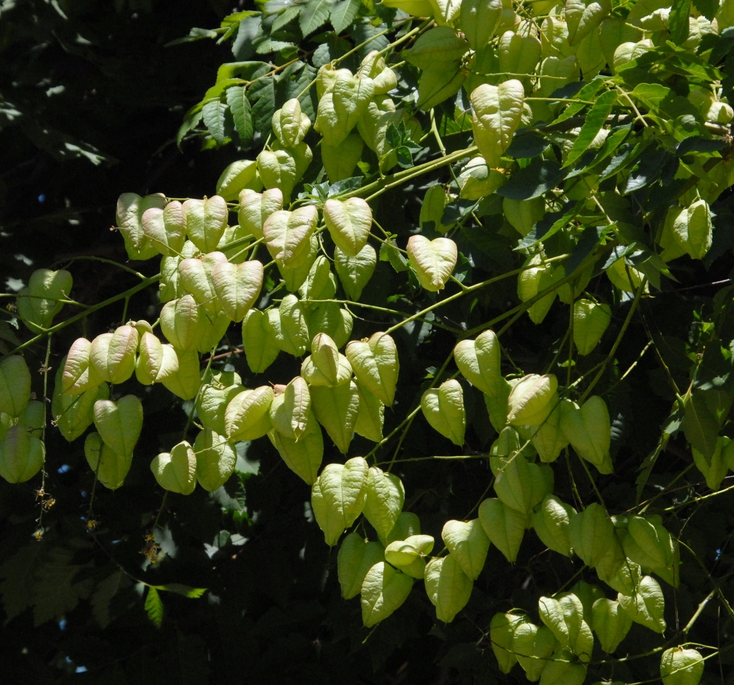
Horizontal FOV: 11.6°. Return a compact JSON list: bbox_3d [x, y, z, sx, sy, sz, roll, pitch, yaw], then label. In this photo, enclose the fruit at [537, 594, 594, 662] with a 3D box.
[{"bbox_3d":[0.141,0.202,2.560,0.035,0.047,0.033,-11,-5,0],"label":"fruit"}]

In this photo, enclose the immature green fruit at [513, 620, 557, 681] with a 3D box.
[{"bbox_3d":[0.116,0.212,2.480,0.030,0.042,0.030,4,-7,0],"label":"immature green fruit"}]

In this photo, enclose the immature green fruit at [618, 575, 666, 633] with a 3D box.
[{"bbox_3d":[0.190,0.180,2.480,0.030,0.041,0.029,-24,-7,0],"label":"immature green fruit"}]

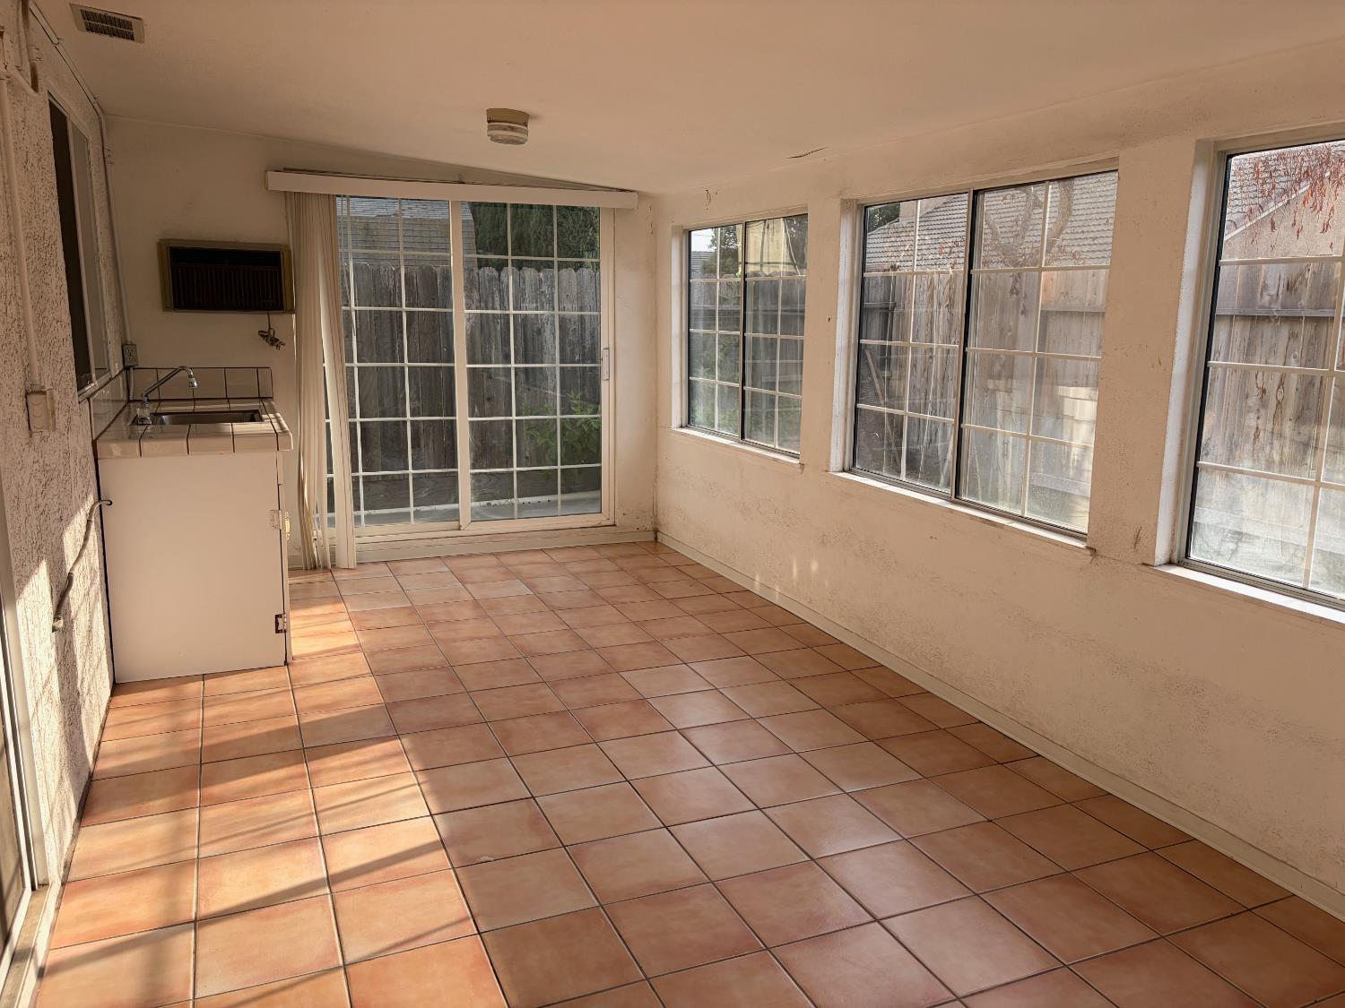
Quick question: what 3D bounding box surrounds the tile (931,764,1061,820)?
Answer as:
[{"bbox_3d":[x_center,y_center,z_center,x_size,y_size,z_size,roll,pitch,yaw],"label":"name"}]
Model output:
[{"bbox_3d":[1.018,0.899,3.171,0.298,0.010,0.298,-3,12,-23],"label":"tile"}]

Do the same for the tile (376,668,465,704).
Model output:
[{"bbox_3d":[-0.988,0.709,3.952,0.299,0.010,0.299,-3,12,-23],"label":"tile"}]

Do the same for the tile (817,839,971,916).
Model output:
[{"bbox_3d":[0.584,0.996,2.677,0.300,0.011,0.300,-3,12,-23],"label":"tile"}]

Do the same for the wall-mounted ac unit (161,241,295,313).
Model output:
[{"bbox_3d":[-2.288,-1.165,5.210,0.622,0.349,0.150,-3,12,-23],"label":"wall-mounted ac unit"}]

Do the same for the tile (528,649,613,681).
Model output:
[{"bbox_3d":[-0.428,0.681,4.208,0.300,0.011,0.300,-3,12,-23],"label":"tile"}]

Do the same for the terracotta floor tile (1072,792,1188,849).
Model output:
[{"bbox_3d":[1.354,0.947,3.003,0.150,0.012,0.294,-3,12,-23],"label":"terracotta floor tile"}]

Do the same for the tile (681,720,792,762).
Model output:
[{"bbox_3d":[0.219,0.830,3.503,0.300,0.011,0.300,-3,12,-23],"label":"tile"}]

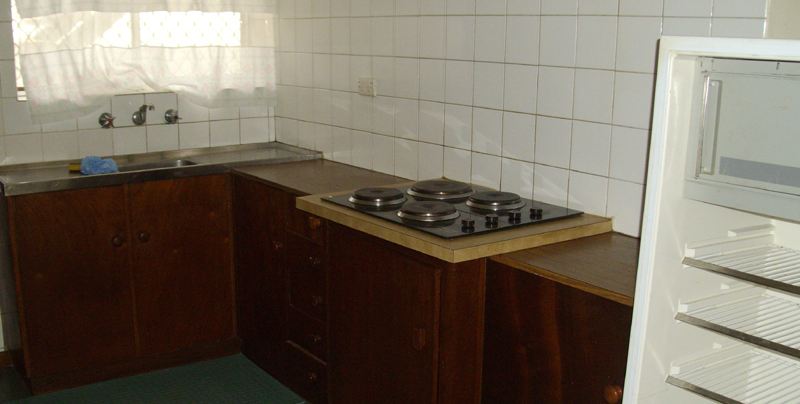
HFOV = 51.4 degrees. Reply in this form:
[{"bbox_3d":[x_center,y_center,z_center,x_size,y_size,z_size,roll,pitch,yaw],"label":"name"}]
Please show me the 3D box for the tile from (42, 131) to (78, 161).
[{"bbox_3d":[-1.389,-0.222,3.404,0.150,0.135,0.010,-8,14,-35],"label":"tile"}]

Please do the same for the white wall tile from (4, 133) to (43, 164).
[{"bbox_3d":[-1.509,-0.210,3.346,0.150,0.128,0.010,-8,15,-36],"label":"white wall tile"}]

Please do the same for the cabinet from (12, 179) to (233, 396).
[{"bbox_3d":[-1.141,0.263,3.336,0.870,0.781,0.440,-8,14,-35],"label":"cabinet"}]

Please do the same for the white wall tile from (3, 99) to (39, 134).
[{"bbox_3d":[-1.471,-0.335,3.239,0.148,0.148,0.010,-8,14,-35],"label":"white wall tile"}]

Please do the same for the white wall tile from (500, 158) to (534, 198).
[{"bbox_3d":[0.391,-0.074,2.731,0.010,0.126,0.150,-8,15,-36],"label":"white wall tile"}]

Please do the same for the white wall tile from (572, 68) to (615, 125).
[{"bbox_3d":[0.567,-0.309,2.419,0.008,0.151,0.151,-8,15,-36],"label":"white wall tile"}]

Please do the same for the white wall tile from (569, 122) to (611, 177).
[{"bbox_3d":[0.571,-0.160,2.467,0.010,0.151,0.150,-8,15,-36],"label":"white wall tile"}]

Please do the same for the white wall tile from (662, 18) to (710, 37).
[{"bbox_3d":[0.742,-0.403,2.151,0.008,0.151,0.151,-8,15,-36],"label":"white wall tile"}]

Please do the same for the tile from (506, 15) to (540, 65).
[{"bbox_3d":[0.393,-0.509,2.640,0.010,0.151,0.150,-8,15,-36],"label":"tile"}]

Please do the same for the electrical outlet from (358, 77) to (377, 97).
[{"bbox_3d":[-0.133,-0.464,3.337,0.018,0.074,0.113,-8,15,-36],"label":"electrical outlet"}]

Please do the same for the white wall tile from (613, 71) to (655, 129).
[{"bbox_3d":[0.655,-0.283,2.300,0.008,0.151,0.151,-8,15,-36],"label":"white wall tile"}]

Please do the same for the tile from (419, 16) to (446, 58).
[{"bbox_3d":[0.117,-0.572,2.901,0.010,0.148,0.148,-8,14,-35],"label":"tile"}]

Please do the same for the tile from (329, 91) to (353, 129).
[{"bbox_3d":[-0.237,-0.382,3.436,0.010,0.148,0.148,-8,14,-35],"label":"tile"}]

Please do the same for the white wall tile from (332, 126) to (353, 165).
[{"bbox_3d":[-0.250,-0.248,3.623,0.010,0.152,0.152,-8,14,-35],"label":"white wall tile"}]

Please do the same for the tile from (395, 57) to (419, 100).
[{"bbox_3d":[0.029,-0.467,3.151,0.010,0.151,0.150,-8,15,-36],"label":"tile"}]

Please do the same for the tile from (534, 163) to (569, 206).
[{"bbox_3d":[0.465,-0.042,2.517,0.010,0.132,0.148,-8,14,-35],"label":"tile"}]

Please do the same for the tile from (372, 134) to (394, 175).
[{"bbox_3d":[-0.064,-0.190,3.328,0.010,0.151,0.150,-8,15,-36],"label":"tile"}]

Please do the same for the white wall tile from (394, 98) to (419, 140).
[{"bbox_3d":[0.028,-0.316,3.182,0.010,0.151,0.150,-8,15,-36],"label":"white wall tile"}]

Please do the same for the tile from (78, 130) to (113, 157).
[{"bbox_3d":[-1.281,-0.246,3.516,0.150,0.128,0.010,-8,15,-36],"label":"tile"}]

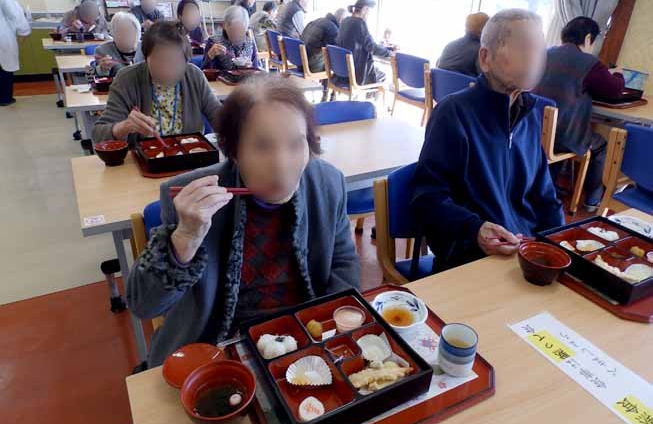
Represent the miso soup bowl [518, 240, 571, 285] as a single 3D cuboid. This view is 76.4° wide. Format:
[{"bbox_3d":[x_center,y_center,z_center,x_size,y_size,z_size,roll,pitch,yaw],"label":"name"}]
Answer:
[{"bbox_3d":[0.535,0.138,1.039,0.120,0.073,0.120,2,28,-1],"label":"miso soup bowl"}]

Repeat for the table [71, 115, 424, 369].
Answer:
[{"bbox_3d":[-0.207,0.070,1.905,1.490,0.700,0.600,-14,32,-26],"label":"table"}]

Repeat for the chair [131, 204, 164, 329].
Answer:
[{"bbox_3d":[-0.218,0.381,1.246,0.490,0.790,0.540,-14,32,-26],"label":"chair"}]

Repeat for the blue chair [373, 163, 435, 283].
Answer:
[{"bbox_3d":[0.475,0.279,1.471,0.505,0.785,0.540,-9,31,-21],"label":"blue chair"}]

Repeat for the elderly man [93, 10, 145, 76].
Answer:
[{"bbox_3d":[-1.387,-0.895,3.142,0.480,1.140,0.660,-14,32,-26],"label":"elderly man"}]

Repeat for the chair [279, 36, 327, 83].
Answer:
[{"bbox_3d":[-0.201,-1.689,5.055,0.540,0.785,0.505,-16,34,-31],"label":"chair"}]

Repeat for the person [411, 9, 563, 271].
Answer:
[{"bbox_3d":[0.535,0.072,1.332,0.560,1.280,0.680,-9,31,-21],"label":"person"}]

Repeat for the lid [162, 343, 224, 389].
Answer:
[{"bbox_3d":[-0.236,0.275,0.744,0.104,0.028,0.104,2,28,-1],"label":"lid"}]

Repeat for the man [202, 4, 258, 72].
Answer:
[{"bbox_3d":[-0.692,-1.101,3.529,0.480,1.160,0.660,-14,32,-26],"label":"man"}]

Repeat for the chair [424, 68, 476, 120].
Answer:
[{"bbox_3d":[1.100,-0.715,3.403,0.560,0.820,0.520,-10,30,-23],"label":"chair"}]

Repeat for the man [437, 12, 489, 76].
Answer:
[{"bbox_3d":[1.156,-0.896,3.236,0.680,1.170,0.500,-10,31,-21],"label":"man"}]

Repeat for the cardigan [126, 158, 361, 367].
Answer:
[{"bbox_3d":[-0.157,0.130,1.003,0.530,0.570,0.370,-7,29,-17],"label":"cardigan"}]

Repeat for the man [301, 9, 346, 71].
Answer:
[{"bbox_3d":[0.000,-1.833,5.027,0.760,1.180,0.500,-13,32,-28],"label":"man"}]

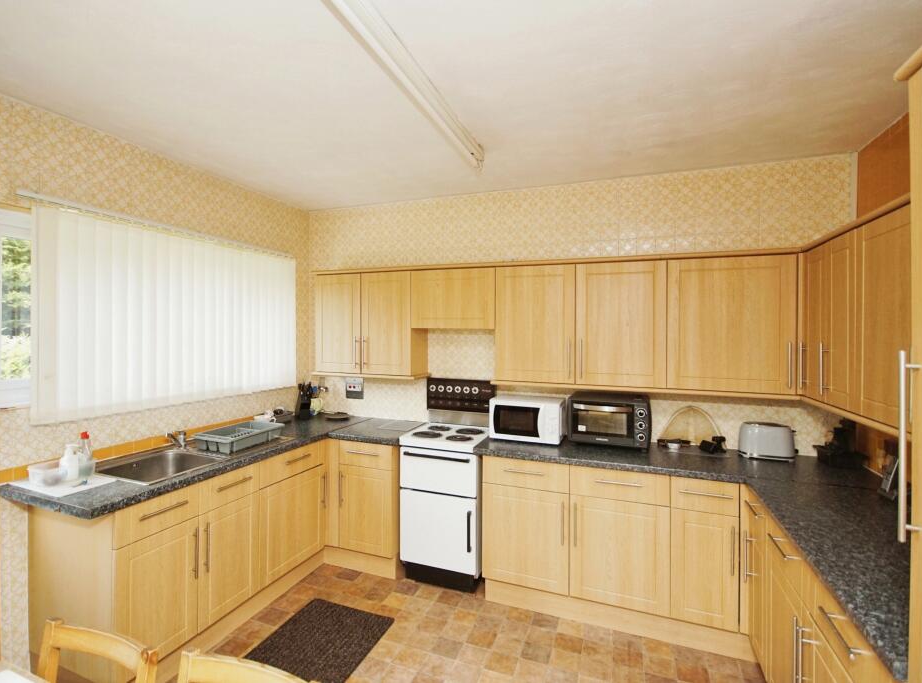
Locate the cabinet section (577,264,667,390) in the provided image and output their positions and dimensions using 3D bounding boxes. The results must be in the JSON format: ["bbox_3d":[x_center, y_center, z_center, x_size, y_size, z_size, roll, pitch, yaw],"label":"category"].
[{"bbox_3d":[0.978,-0.099,2.793,0.497,0.721,0.320,1,1,21],"label":"cabinet section"}]

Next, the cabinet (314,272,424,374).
[{"bbox_3d":[-0.658,-0.129,3.381,0.795,0.720,0.300,1,1,21],"label":"cabinet"}]

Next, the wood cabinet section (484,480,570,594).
[{"bbox_3d":[0.460,1.108,2.846,0.493,0.564,0.570,1,1,21],"label":"wood cabinet section"}]

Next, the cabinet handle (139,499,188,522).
[{"bbox_3d":[-1.286,0.729,1.966,0.035,0.013,0.220,1,1,21],"label":"cabinet handle"}]

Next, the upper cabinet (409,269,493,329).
[{"bbox_3d":[-0.008,-0.279,3.135,0.600,0.396,0.291,1,1,21],"label":"upper cabinet"}]

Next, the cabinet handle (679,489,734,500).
[{"bbox_3d":[1.204,0.747,2.237,0.230,0.013,0.035,1,1,21],"label":"cabinet handle"}]

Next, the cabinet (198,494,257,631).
[{"bbox_3d":[-1.428,1.098,2.434,0.545,0.562,0.392,1,1,21],"label":"cabinet"}]

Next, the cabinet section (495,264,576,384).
[{"bbox_3d":[0.512,-0.107,2.968,0.497,0.721,0.320,1,1,21],"label":"cabinet section"}]

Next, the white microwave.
[{"bbox_3d":[0.448,0.500,2.980,0.445,0.250,0.320,1,1,21],"label":"white microwave"}]

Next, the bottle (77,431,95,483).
[{"bbox_3d":[-1.696,0.520,2.055,0.066,0.210,0.050,-1,2,-39],"label":"bottle"}]

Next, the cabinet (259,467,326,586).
[{"bbox_3d":[-1.270,1.091,2.861,0.560,0.560,0.550,1,1,21],"label":"cabinet"}]

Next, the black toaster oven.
[{"bbox_3d":[0.907,0.477,2.773,0.455,0.293,0.285,1,1,21],"label":"black toaster oven"}]

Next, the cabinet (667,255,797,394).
[{"bbox_3d":[1.496,-0.094,2.583,0.610,0.720,0.310,1,1,21],"label":"cabinet"}]

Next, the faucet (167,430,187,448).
[{"bbox_3d":[-1.599,0.563,2.578,0.055,0.115,0.170,0,1,-9],"label":"faucet"}]

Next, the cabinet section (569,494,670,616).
[{"bbox_3d":[0.929,1.115,2.670,0.504,0.564,0.570,1,1,21],"label":"cabinet section"}]

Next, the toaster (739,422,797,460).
[{"bbox_3d":[1.669,0.543,2.510,0.258,0.182,0.160,1,1,21],"label":"toaster"}]

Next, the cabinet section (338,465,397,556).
[{"bbox_3d":[-0.516,1.090,3.212,0.390,0.563,0.570,1,1,21],"label":"cabinet section"}]

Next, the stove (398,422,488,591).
[{"bbox_3d":[-0.060,1.069,3.031,0.505,0.927,0.540,1,1,19],"label":"stove"}]

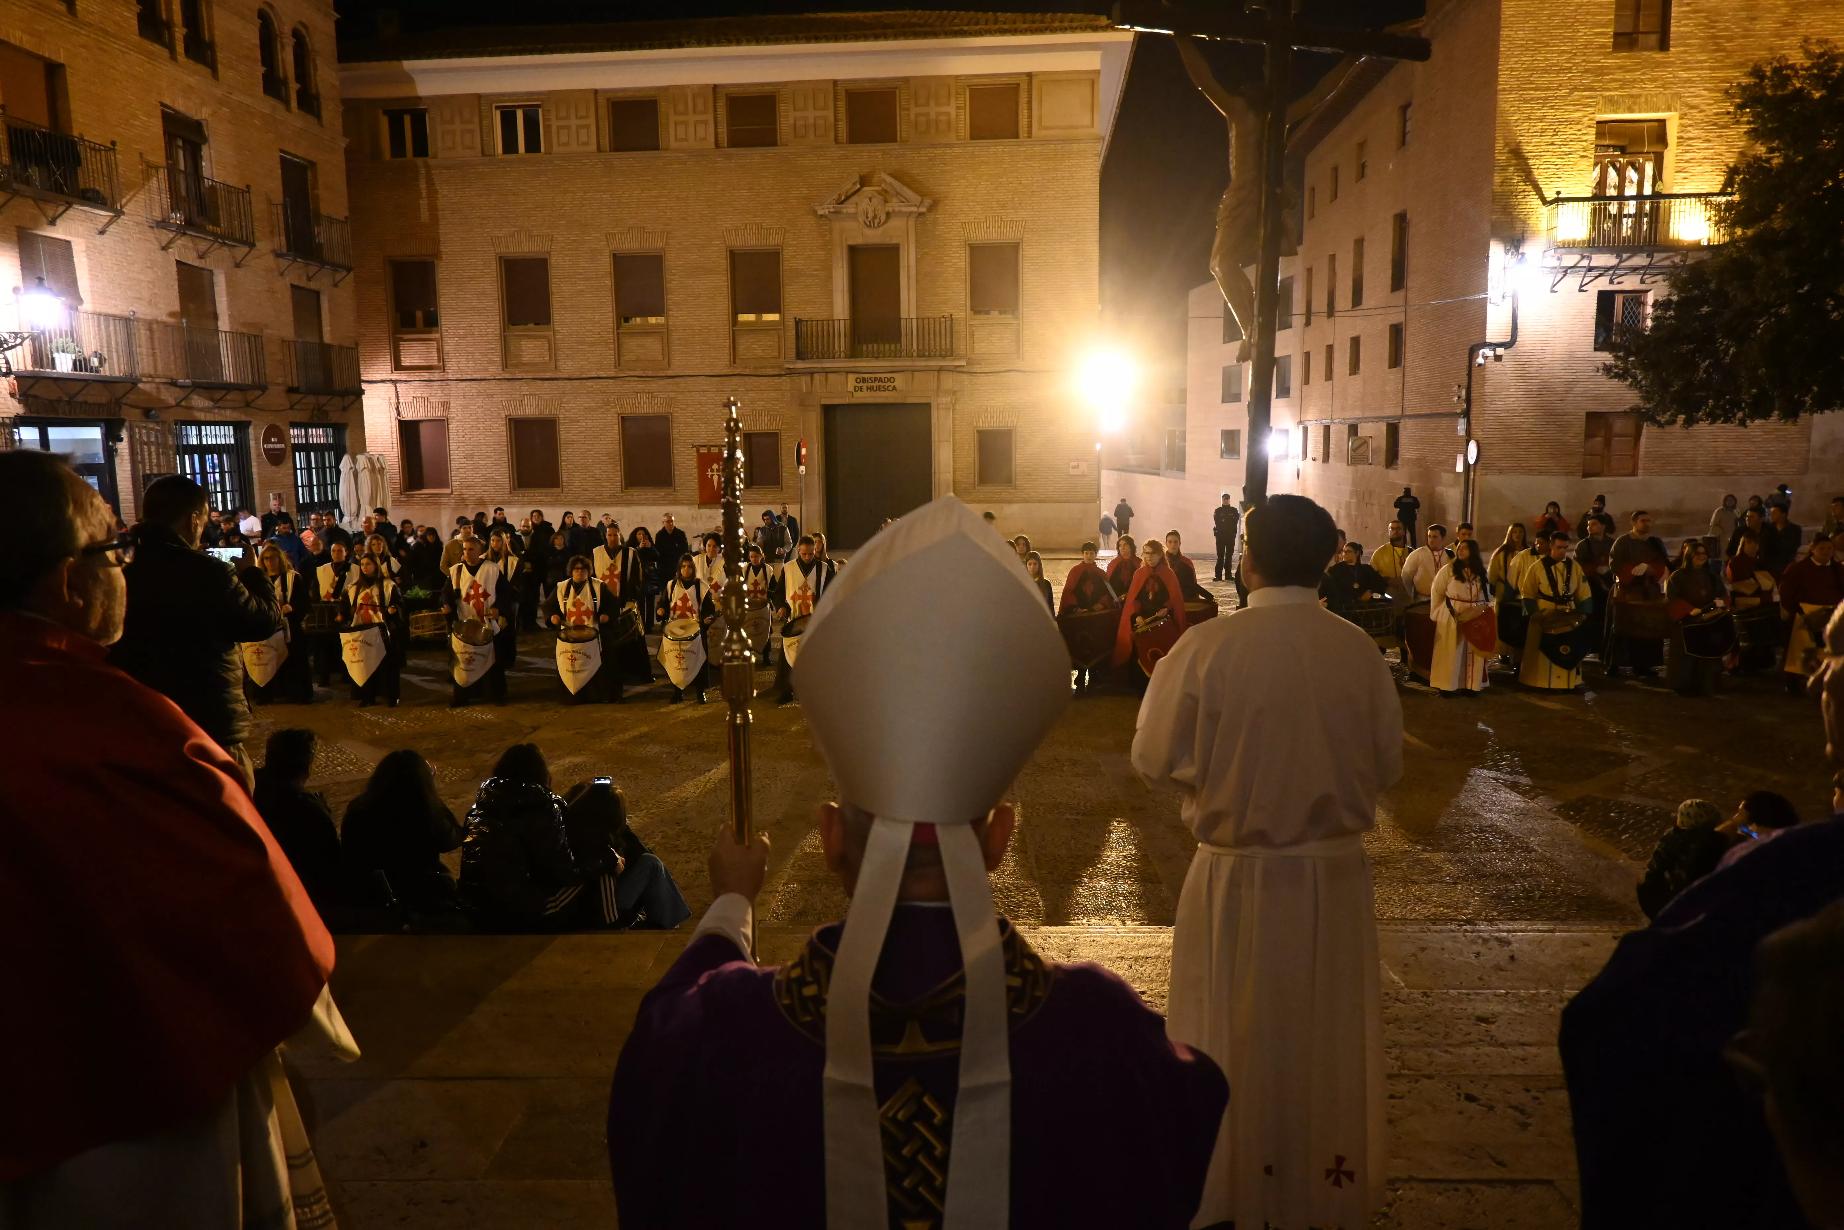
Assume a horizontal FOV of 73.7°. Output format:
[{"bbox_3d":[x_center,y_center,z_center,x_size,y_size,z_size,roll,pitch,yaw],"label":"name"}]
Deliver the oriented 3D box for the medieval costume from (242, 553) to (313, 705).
[{"bbox_3d":[-7.073,0.219,13.548,0.640,1.530,0.470,-1,8,-4],"label":"medieval costume"}]

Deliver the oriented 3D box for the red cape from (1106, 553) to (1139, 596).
[{"bbox_3d":[2.410,-0.156,14.587,0.620,1.100,0.420,0,8,8],"label":"red cape"}]

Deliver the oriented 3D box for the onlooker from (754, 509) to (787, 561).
[{"bbox_3d":[-2.447,-0.827,19.984,0.560,1.740,0.420,0,8,10],"label":"onlooker"}]

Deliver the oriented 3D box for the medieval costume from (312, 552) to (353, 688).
[{"bbox_3d":[-6.989,0.057,14.600,0.550,1.560,0.450,-3,8,-12],"label":"medieval costume"}]

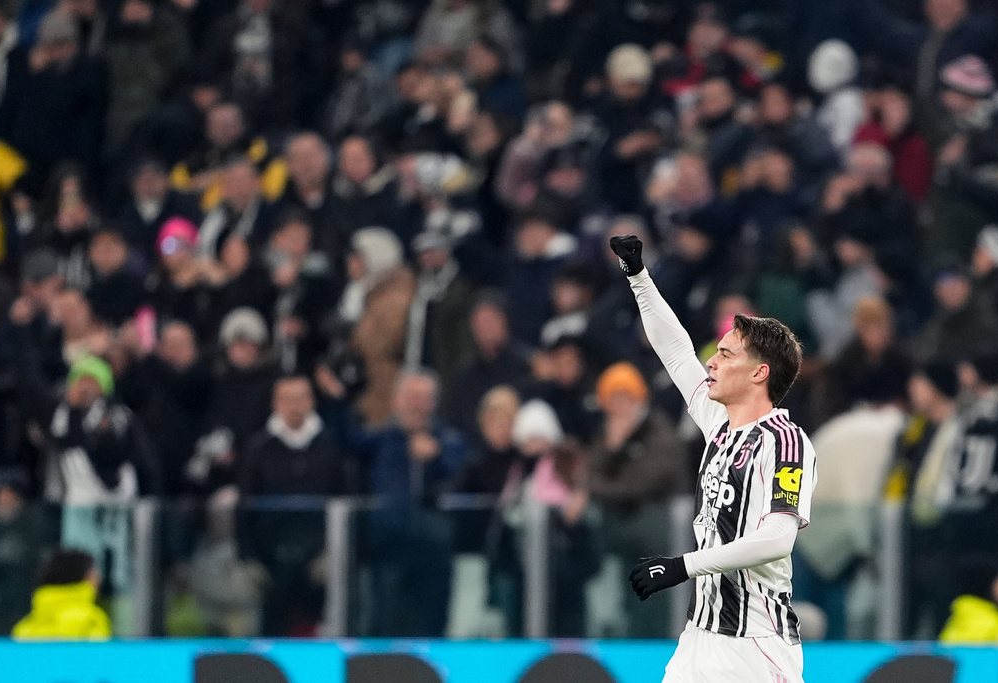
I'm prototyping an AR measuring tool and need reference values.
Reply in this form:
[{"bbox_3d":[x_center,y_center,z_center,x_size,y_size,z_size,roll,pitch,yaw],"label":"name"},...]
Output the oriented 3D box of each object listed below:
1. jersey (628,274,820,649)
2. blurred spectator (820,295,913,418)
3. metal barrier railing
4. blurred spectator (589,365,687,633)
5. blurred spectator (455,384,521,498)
[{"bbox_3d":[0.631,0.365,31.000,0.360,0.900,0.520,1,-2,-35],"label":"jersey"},{"bbox_3d":[1.422,0.679,43.900,0.500,1.680,0.380,0,-2,9],"label":"blurred spectator"},{"bbox_3d":[-0.094,1.089,42.000,3.200,1.050,0.080,0,-2,0],"label":"metal barrier railing"},{"bbox_3d":[0.523,0.903,43.000,0.520,1.650,0.400,0,-2,11],"label":"blurred spectator"},{"bbox_3d":[-0.021,0.961,43.200,0.480,1.580,0.360,0,-2,9],"label":"blurred spectator"}]

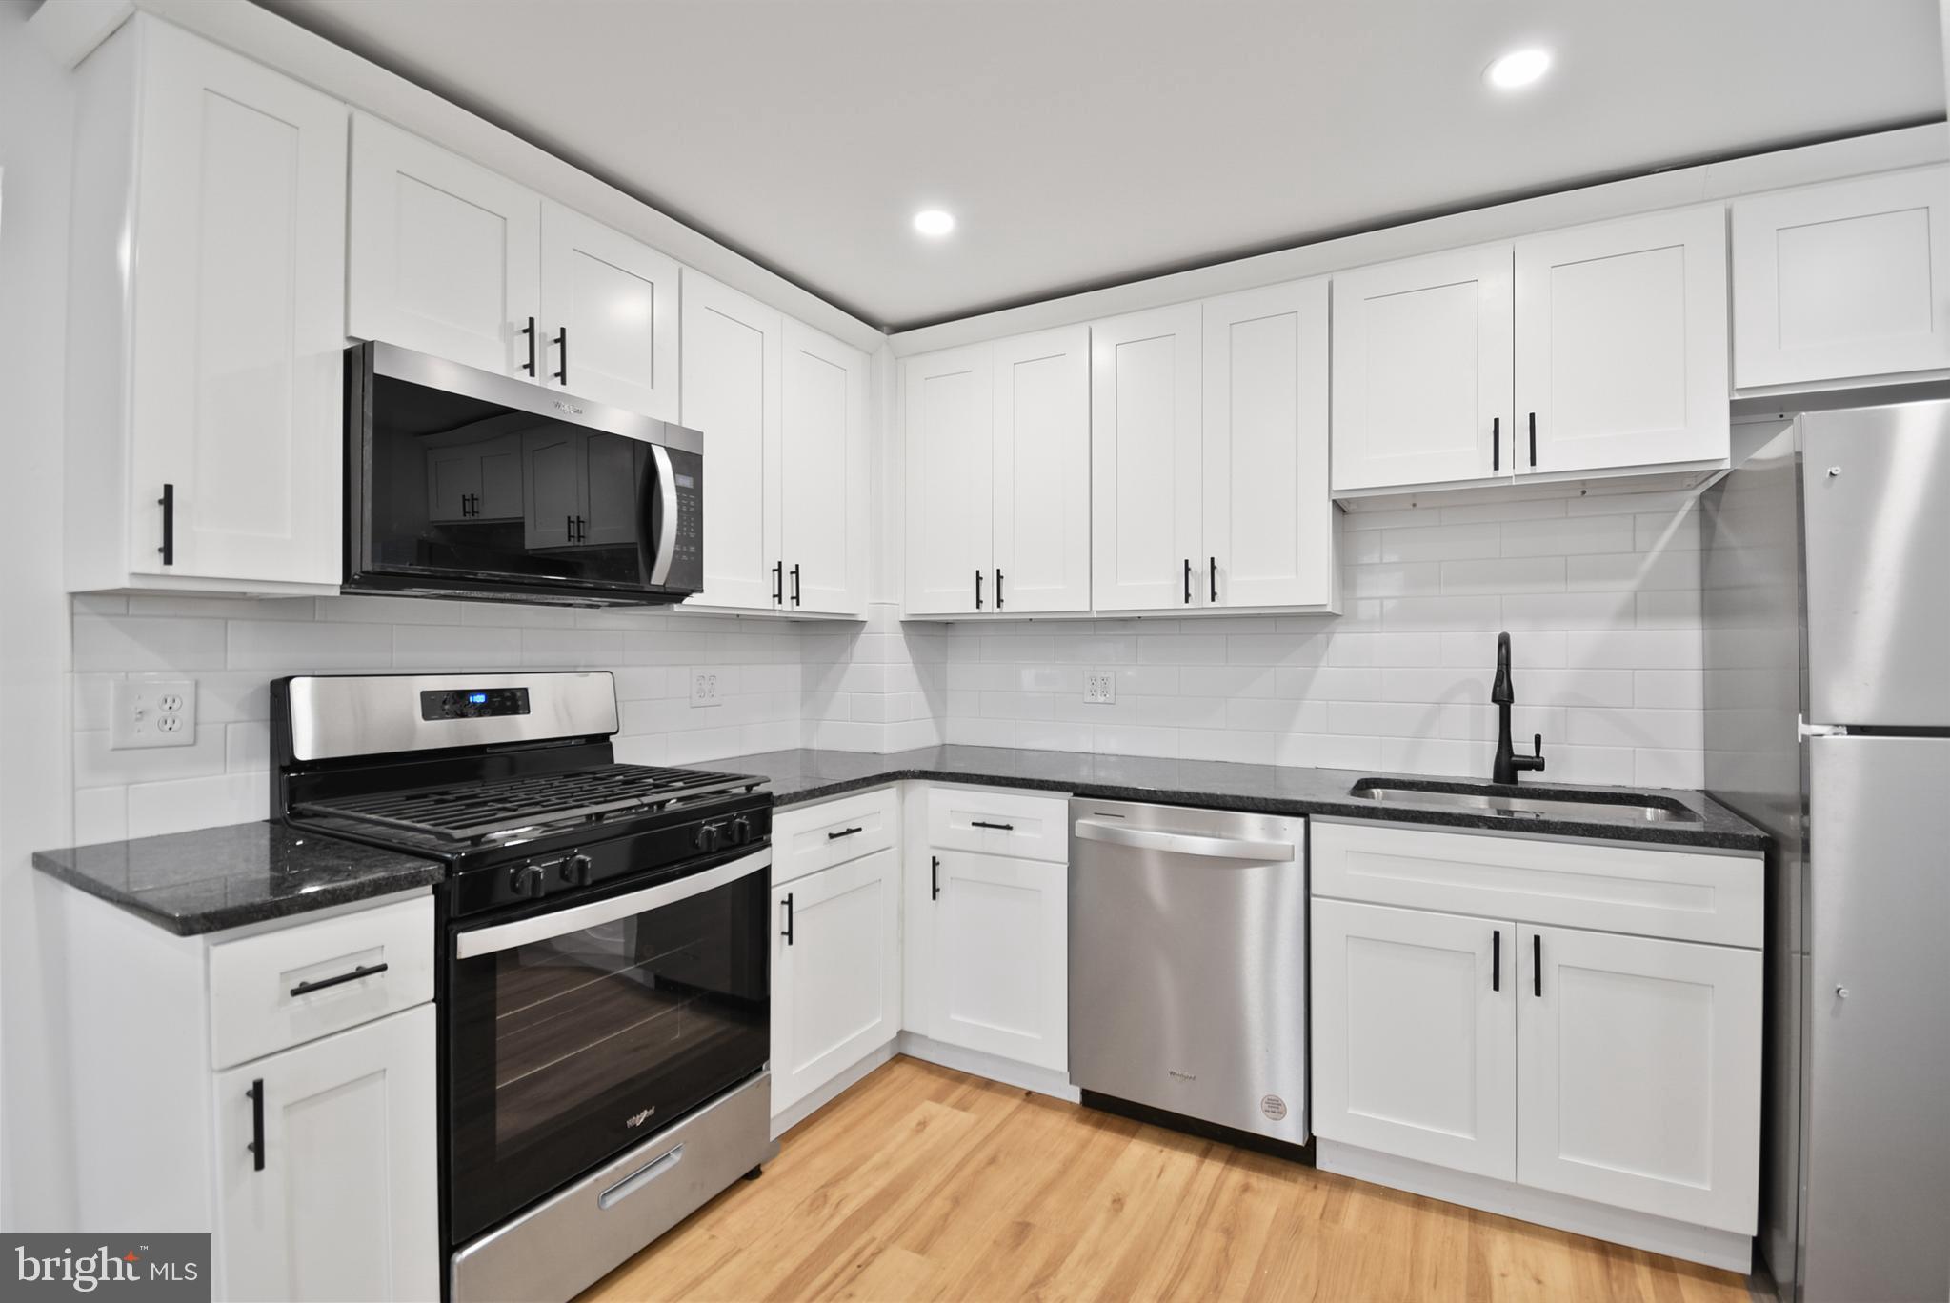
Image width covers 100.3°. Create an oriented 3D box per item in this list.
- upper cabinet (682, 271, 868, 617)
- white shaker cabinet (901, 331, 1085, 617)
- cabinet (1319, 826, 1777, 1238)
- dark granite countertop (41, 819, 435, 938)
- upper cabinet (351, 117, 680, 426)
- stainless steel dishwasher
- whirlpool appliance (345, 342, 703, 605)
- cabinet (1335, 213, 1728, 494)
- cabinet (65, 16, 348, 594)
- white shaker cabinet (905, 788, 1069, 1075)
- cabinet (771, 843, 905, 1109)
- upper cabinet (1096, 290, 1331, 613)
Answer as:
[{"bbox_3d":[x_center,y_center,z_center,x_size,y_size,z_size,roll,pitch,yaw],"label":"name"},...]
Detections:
[{"bbox_3d":[-0.722,-0.568,2.617,0.335,0.922,0.806,0,0,32],"label":"upper cabinet"},{"bbox_3d":[0.116,-0.568,2.848,0.706,0.922,0.324,0,0,26],"label":"white shaker cabinet"},{"bbox_3d":[1.327,0.834,2.074,0.833,0.882,0.621,0,0,26],"label":"cabinet"},{"bbox_3d":[-1.278,0.382,1.431,0.647,0.036,0.333,0,0,32],"label":"dark granite countertop"},{"bbox_3d":[-1.134,-0.808,1.955,0.335,0.441,0.760,0,0,32],"label":"upper cabinet"},{"bbox_3d":[0.657,0.807,2.357,0.603,0.803,0.624,0,0,26],"label":"stainless steel dishwasher"},{"bbox_3d":[-1.071,-0.349,1.887,0.410,0.420,0.760,0,0,29],"label":"whirlpool appliance"},{"bbox_3d":[1.432,-0.727,2.198,0.841,0.603,0.324,0,0,26],"label":"cabinet"},{"bbox_3d":[-1.413,-0.568,1.507,0.335,0.922,0.294,0,0,32],"label":"cabinet"},{"bbox_3d":[0.166,0.794,2.646,0.526,0.805,0.621,0,0,26],"label":"white shaker cabinet"},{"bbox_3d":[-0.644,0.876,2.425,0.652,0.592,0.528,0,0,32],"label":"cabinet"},{"bbox_3d":[0.742,-0.567,2.538,0.691,0.922,0.324,0,0,26],"label":"upper cabinet"}]

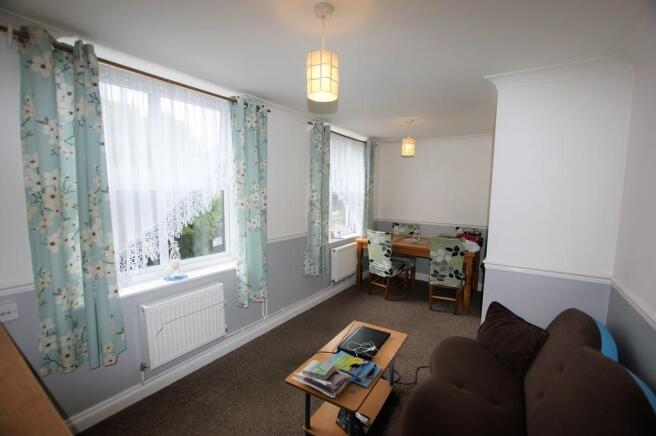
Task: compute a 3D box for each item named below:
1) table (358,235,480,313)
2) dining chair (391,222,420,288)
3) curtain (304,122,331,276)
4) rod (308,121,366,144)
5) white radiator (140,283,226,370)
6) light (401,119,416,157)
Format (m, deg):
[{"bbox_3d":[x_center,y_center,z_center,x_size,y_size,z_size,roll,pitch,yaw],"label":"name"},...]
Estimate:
[{"bbox_3d":[1.296,0.721,3.998,1.583,0.765,0.810,5,8,36],"label":"table"},{"bbox_3d":[1.200,0.580,4.466,0.435,0.942,0.465,5,8,36],"label":"dining chair"},{"bbox_3d":[-0.112,-0.184,3.227,0.105,1.808,0.412,5,8,36],"label":"curtain"},{"bbox_3d":[0.246,-1.079,3.599,0.033,0.036,1.567,5,8,36],"label":"rod"},{"bbox_3d":[-1.068,0.799,2.088,0.072,0.447,0.587,5,8,36],"label":"white radiator"},{"bbox_3d":[1.039,-1.025,3.510,0.162,0.468,0.162,5,8,36],"label":"light"}]

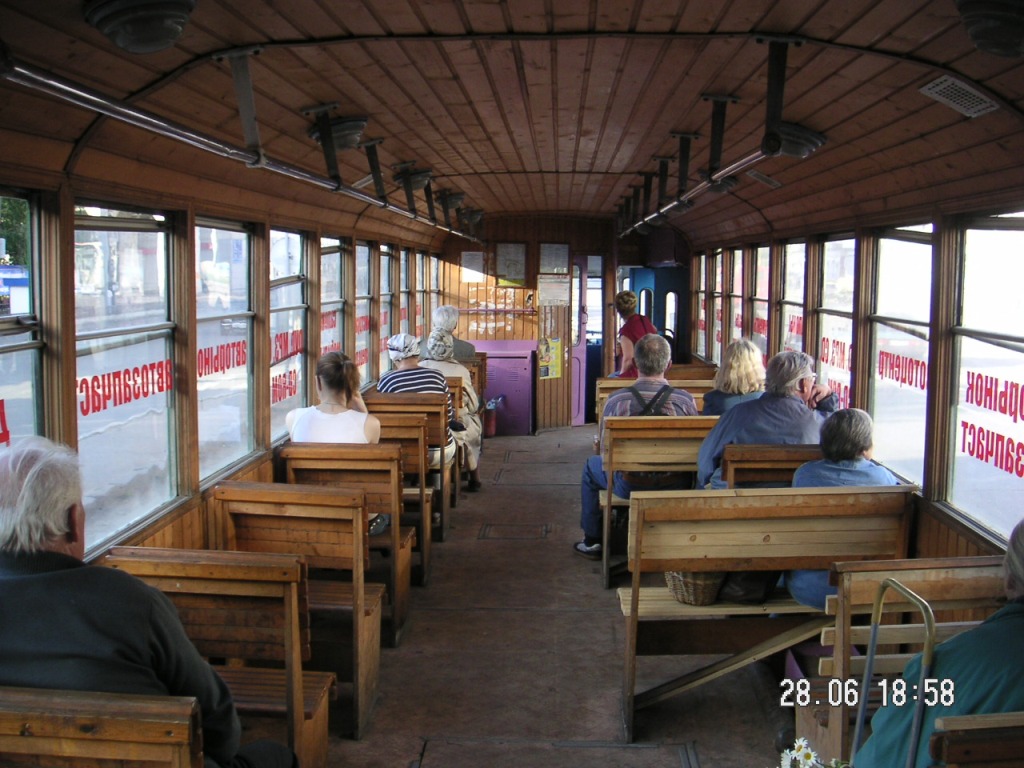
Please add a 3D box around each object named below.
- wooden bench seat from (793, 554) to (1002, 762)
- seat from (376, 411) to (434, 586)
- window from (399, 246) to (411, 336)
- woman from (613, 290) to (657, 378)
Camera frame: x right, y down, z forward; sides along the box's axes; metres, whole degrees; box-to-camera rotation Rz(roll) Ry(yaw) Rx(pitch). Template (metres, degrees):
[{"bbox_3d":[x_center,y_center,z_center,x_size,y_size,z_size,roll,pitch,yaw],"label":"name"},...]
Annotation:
[{"bbox_3d":[1.001,0.838,2.929,0.525,0.860,0.500,1,6,2],"label":"wooden bench seat"},{"bbox_3d":[-0.646,0.543,5.716,0.525,0.855,0.500,1,6,2],"label":"seat"},{"bbox_3d":[-0.818,-0.579,8.468,0.070,0.870,0.690,1,6,2],"label":"window"},{"bbox_3d":[0.885,0.029,8.214,0.450,1.400,0.480,-2,6,-22],"label":"woman"}]

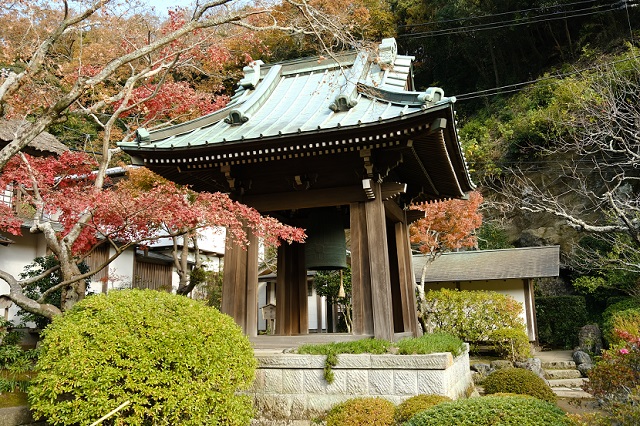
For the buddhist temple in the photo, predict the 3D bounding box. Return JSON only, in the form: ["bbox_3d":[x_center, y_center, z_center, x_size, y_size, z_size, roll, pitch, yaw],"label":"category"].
[{"bbox_3d":[0.086,-0.544,10.922,5.770,6.050,5.500,-4,-12,19],"label":"buddhist temple"}]

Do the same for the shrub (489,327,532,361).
[{"bbox_3d":[4.499,3.088,12.563,1.010,0.740,0.930,0,-11,0],"label":"shrub"}]

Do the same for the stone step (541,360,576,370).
[{"bbox_3d":[5.403,3.478,12.218,0.820,0.170,0.380,0,-11,-2],"label":"stone step"}]

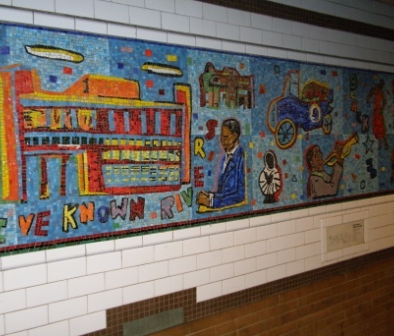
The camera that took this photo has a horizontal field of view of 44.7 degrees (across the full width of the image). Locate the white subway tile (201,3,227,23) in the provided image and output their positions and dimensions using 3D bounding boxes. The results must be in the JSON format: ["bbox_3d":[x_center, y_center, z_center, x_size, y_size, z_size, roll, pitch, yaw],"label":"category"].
[{"bbox_3d":[0.081,-0.715,2.213,0.152,0.074,0.012,-3,4,-38],"label":"white subway tile"}]

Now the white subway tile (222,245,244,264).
[{"bbox_3d":[0.172,0.411,2.311,0.150,0.075,0.010,-4,4,-38],"label":"white subway tile"}]

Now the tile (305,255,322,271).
[{"bbox_3d":[0.653,0.540,2.715,0.152,0.074,0.010,-3,3,-38],"label":"tile"}]

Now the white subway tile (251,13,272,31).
[{"bbox_3d":[0.323,-0.734,2.417,0.152,0.074,0.010,-3,3,-38],"label":"white subway tile"}]

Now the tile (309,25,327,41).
[{"bbox_3d":[0.666,-0.749,2.656,0.150,0.075,0.010,-4,5,-38],"label":"tile"}]

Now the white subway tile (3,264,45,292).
[{"bbox_3d":[-0.611,0.388,1.704,0.152,0.074,0.010,-3,3,-38],"label":"white subway tile"}]

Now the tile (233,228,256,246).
[{"bbox_3d":[0.236,0.338,2.379,0.152,0.075,0.010,-4,5,-38],"label":"tile"}]

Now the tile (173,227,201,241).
[{"bbox_3d":[-0.049,0.288,2.115,0.150,0.045,0.012,-4,4,-38],"label":"tile"}]

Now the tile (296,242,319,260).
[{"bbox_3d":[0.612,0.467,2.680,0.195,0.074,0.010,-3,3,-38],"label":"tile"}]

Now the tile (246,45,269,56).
[{"bbox_3d":[0.298,-0.591,2.397,0.155,0.044,0.012,-3,3,-38],"label":"tile"}]

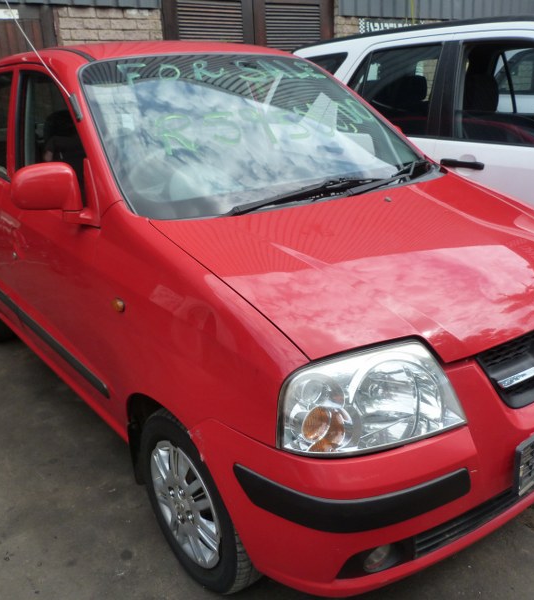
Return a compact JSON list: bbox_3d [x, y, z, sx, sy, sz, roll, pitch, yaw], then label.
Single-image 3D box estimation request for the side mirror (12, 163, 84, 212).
[{"bbox_3d":[-0.608,-0.306,1.570,0.172,0.126,0.105,-16,24,-35],"label":"side mirror"}]

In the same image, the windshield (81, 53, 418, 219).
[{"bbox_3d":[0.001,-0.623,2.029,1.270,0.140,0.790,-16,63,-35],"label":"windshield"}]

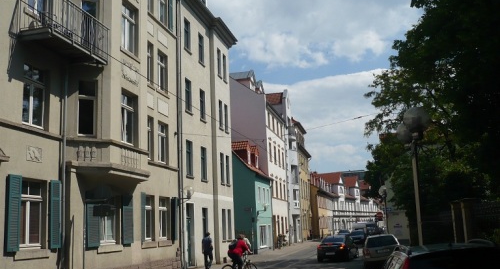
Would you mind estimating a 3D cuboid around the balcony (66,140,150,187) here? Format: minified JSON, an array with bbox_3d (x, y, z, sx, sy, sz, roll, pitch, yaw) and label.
[{"bbox_3d":[-4.329,1.114,17.022,0.980,1.420,4.650,-5,-11,14],"label":"balcony"}]

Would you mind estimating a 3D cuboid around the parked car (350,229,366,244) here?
[{"bbox_3d":[11.677,10.908,54.140,1.740,1.460,4.300,-5,-11,14],"label":"parked car"}]

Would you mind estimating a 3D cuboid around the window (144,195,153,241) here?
[{"bbox_3d":[-4.304,3.543,21.413,0.180,1.900,1.080,-5,-11,14],"label":"window"}]

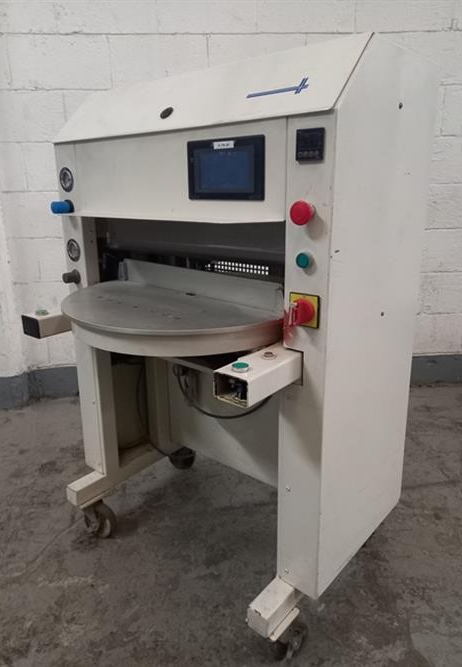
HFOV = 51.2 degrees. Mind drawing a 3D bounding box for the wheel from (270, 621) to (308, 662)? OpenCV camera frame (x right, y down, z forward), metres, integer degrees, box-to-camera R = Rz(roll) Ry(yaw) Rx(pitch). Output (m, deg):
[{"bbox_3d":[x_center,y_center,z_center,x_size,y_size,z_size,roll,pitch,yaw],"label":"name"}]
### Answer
[{"bbox_3d":[0.129,0.710,1.111,0.100,0.120,0.050,12,21,37],"label":"wheel"}]

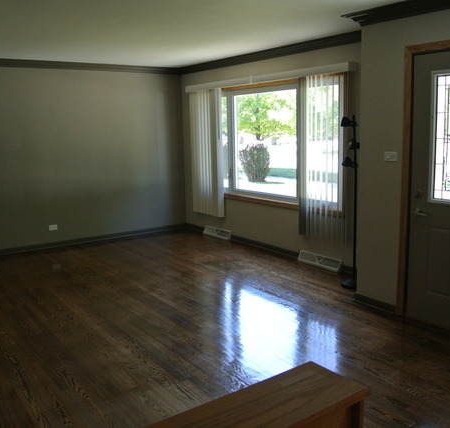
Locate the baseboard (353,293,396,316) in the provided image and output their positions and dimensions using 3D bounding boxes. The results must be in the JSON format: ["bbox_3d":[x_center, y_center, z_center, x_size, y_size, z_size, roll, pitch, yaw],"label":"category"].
[{"bbox_3d":[1.244,0.754,4.019,0.027,0.082,0.420,-9,12,-36],"label":"baseboard"}]

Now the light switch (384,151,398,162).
[{"bbox_3d":[1.284,-0.446,3.733,0.014,0.071,0.115,-9,12,-36],"label":"light switch"}]

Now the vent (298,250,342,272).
[{"bbox_3d":[1.049,0.520,5.349,0.075,0.118,0.610,-9,12,-36],"label":"vent"}]

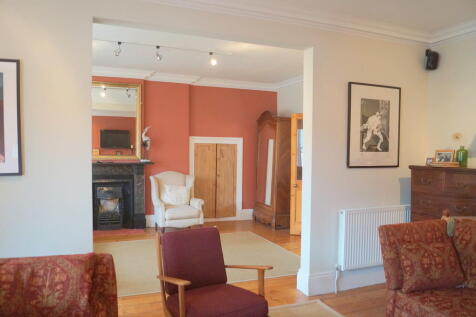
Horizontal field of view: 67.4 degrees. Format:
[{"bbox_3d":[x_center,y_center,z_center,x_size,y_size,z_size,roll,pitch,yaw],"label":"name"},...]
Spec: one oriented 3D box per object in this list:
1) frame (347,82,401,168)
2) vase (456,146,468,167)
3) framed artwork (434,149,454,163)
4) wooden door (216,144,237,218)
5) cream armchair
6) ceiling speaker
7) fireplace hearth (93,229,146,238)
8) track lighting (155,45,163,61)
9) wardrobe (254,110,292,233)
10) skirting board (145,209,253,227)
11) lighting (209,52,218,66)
[{"bbox_3d":[1.406,-0.323,3.640,0.655,0.830,0.030,0,2,-20],"label":"frame"},{"bbox_3d":[2.013,-0.009,3.201,0.100,0.195,0.100,0,2,-20],"label":"vase"},{"bbox_3d":[1.945,-0.016,3.349,0.030,0.125,0.175,-1,3,-43],"label":"framed artwork"},{"bbox_3d":[-0.210,0.436,6.761,0.400,1.390,0.040,0,2,-20],"label":"wooden door"},{"bbox_3d":[-1.027,0.716,6.119,0.800,0.993,0.700,0,2,-26],"label":"cream armchair"},{"bbox_3d":[2.017,-1.026,3.708,0.110,0.200,0.120,1,11,4],"label":"ceiling speaker"},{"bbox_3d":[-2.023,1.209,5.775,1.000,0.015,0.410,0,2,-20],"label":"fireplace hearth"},{"bbox_3d":[-0.997,-1.324,4.474,0.095,0.200,0.095,-1,3,-36],"label":"track lighting"},{"bbox_3d":[0.685,0.189,6.554,0.490,2.066,0.900,0,2,-20],"label":"wardrobe"},{"bbox_3d":[-0.673,1.103,6.584,2.103,0.210,0.040,0,2,-20],"label":"skirting board"},{"bbox_3d":[-0.324,-1.304,4.715,0.110,0.180,0.110,0,2,-11],"label":"lighting"}]

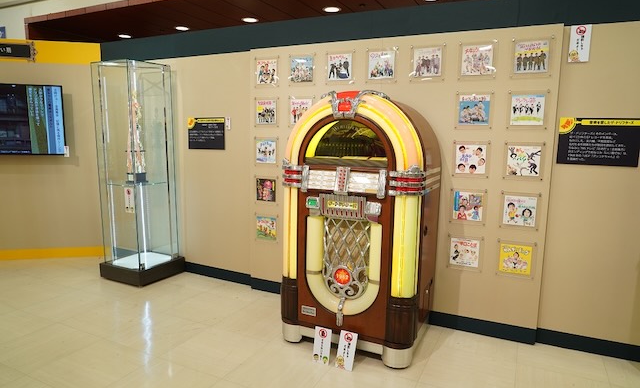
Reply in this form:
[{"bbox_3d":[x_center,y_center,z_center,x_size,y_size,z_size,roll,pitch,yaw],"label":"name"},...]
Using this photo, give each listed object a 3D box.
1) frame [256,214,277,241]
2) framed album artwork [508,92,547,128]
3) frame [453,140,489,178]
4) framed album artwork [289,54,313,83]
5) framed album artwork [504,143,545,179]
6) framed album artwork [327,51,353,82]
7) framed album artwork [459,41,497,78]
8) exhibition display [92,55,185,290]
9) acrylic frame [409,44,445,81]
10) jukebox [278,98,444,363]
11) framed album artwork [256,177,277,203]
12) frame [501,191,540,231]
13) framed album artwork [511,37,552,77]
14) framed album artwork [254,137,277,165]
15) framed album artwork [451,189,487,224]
[{"bbox_3d":[-0.435,0.284,3.479,0.200,0.200,0.020,5,8,25],"label":"frame"},{"bbox_3d":[1.255,-0.505,2.574,0.222,0.228,0.020,4,9,25],"label":"framed album artwork"},{"bbox_3d":[0.973,-0.220,2.746,0.218,0.218,0.020,5,8,25],"label":"frame"},{"bbox_3d":[-0.133,-0.919,3.176,0.222,0.228,0.020,4,9,25],"label":"framed album artwork"},{"bbox_3d":[1.254,-0.197,2.620,0.222,0.228,0.020,4,9,25],"label":"framed album artwork"},{"bbox_3d":[0.140,-0.889,2.998,0.217,0.222,0.020,4,8,24],"label":"framed album artwork"},{"bbox_3d":[0.981,-0.832,2.657,0.222,0.228,0.020,4,9,25],"label":"framed album artwork"},{"bbox_3d":[-1.653,-0.187,3.881,0.530,1.900,0.510,5,10,28],"label":"exhibition display"},{"bbox_3d":[0.692,-0.845,2.749,0.217,0.222,0.020,4,8,24],"label":"acrylic frame"},{"bbox_3d":[0.272,0.165,2.713,0.855,1.540,0.645,5,8,25],"label":"jukebox"},{"bbox_3d":[-0.433,-0.026,3.439,0.200,0.200,0.020,5,8,25],"label":"framed album artwork"},{"bbox_3d":[1.247,0.110,2.657,0.218,0.218,0.020,5,8,25],"label":"frame"},{"bbox_3d":[1.260,-0.810,2.536,0.218,0.218,0.020,5,8,25],"label":"framed album artwork"},{"bbox_3d":[-0.419,-0.330,3.324,0.217,0.222,0.020,4,8,24],"label":"framed album artwork"},{"bbox_3d":[0.951,0.081,2.744,0.217,0.222,0.020,4,8,24],"label":"framed album artwork"}]

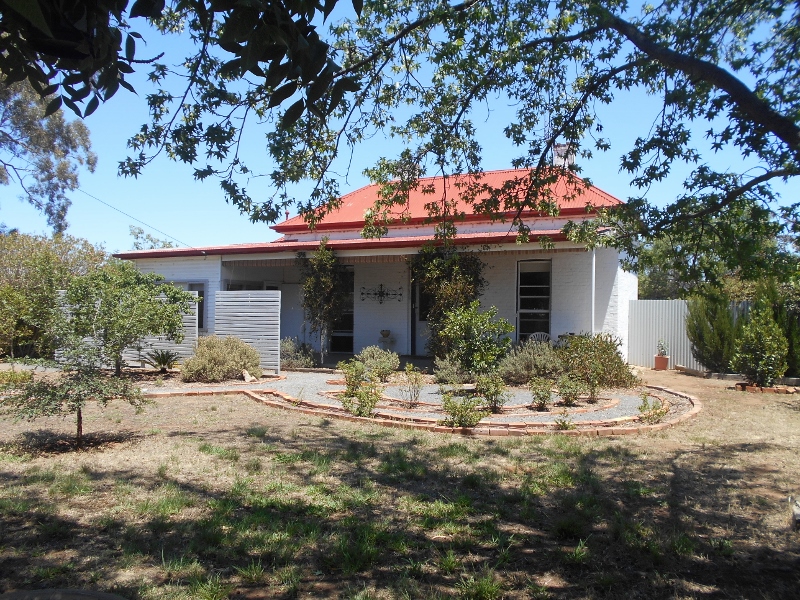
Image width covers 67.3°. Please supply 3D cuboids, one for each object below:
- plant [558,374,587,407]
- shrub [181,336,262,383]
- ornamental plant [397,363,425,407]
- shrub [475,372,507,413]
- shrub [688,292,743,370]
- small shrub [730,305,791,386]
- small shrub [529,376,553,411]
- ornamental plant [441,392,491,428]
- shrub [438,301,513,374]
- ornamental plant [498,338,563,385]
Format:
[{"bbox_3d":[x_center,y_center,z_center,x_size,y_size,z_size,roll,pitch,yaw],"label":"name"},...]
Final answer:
[{"bbox_3d":[2.840,1.490,9.950,0.500,0.510,0.480,0,0,16],"label":"plant"},{"bbox_3d":[-3.920,1.232,13.196,1.750,0.930,1.500,0,0,0],"label":"shrub"},{"bbox_3d":[0.182,1.344,9.500,0.400,0.720,0.400,0,0,1],"label":"ornamental plant"},{"bbox_3d":[1.401,1.409,9.150,0.530,0.600,0.500,0,0,9],"label":"shrub"},{"bbox_3d":[7.797,0.797,14.898,1.350,1.980,1.300,0,0,0],"label":"shrub"},{"bbox_3d":[7.537,0.938,12.597,1.200,1.680,1.150,0,0,0],"label":"small shrub"},{"bbox_3d":[2.244,1.466,9.596,0.390,0.530,0.390,0,0,0],"label":"small shrub"},{"bbox_3d":[0.860,1.455,7.950,0.640,0.470,0.550,0,0,6],"label":"ornamental plant"},{"bbox_3d":[1.633,0.844,13.000,1.580,1.700,1.500,0,0,7],"label":"shrub"},{"bbox_3d":[2.822,1.280,12.796,1.400,0.930,1.250,0,0,0],"label":"ornamental plant"}]

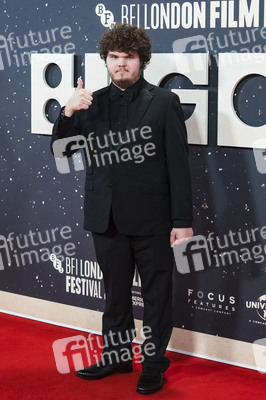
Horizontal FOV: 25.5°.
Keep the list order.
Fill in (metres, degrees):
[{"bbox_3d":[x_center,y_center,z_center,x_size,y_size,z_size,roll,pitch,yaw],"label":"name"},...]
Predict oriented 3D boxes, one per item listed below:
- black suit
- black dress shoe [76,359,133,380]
[{"bbox_3d":[-0.058,0.145,2.974,0.700,1.500,0.400,5,10,28],"label":"black suit"},{"bbox_3d":[-0.150,0.878,3.149,0.300,0.108,0.108,-3,9,-18],"label":"black dress shoe"}]

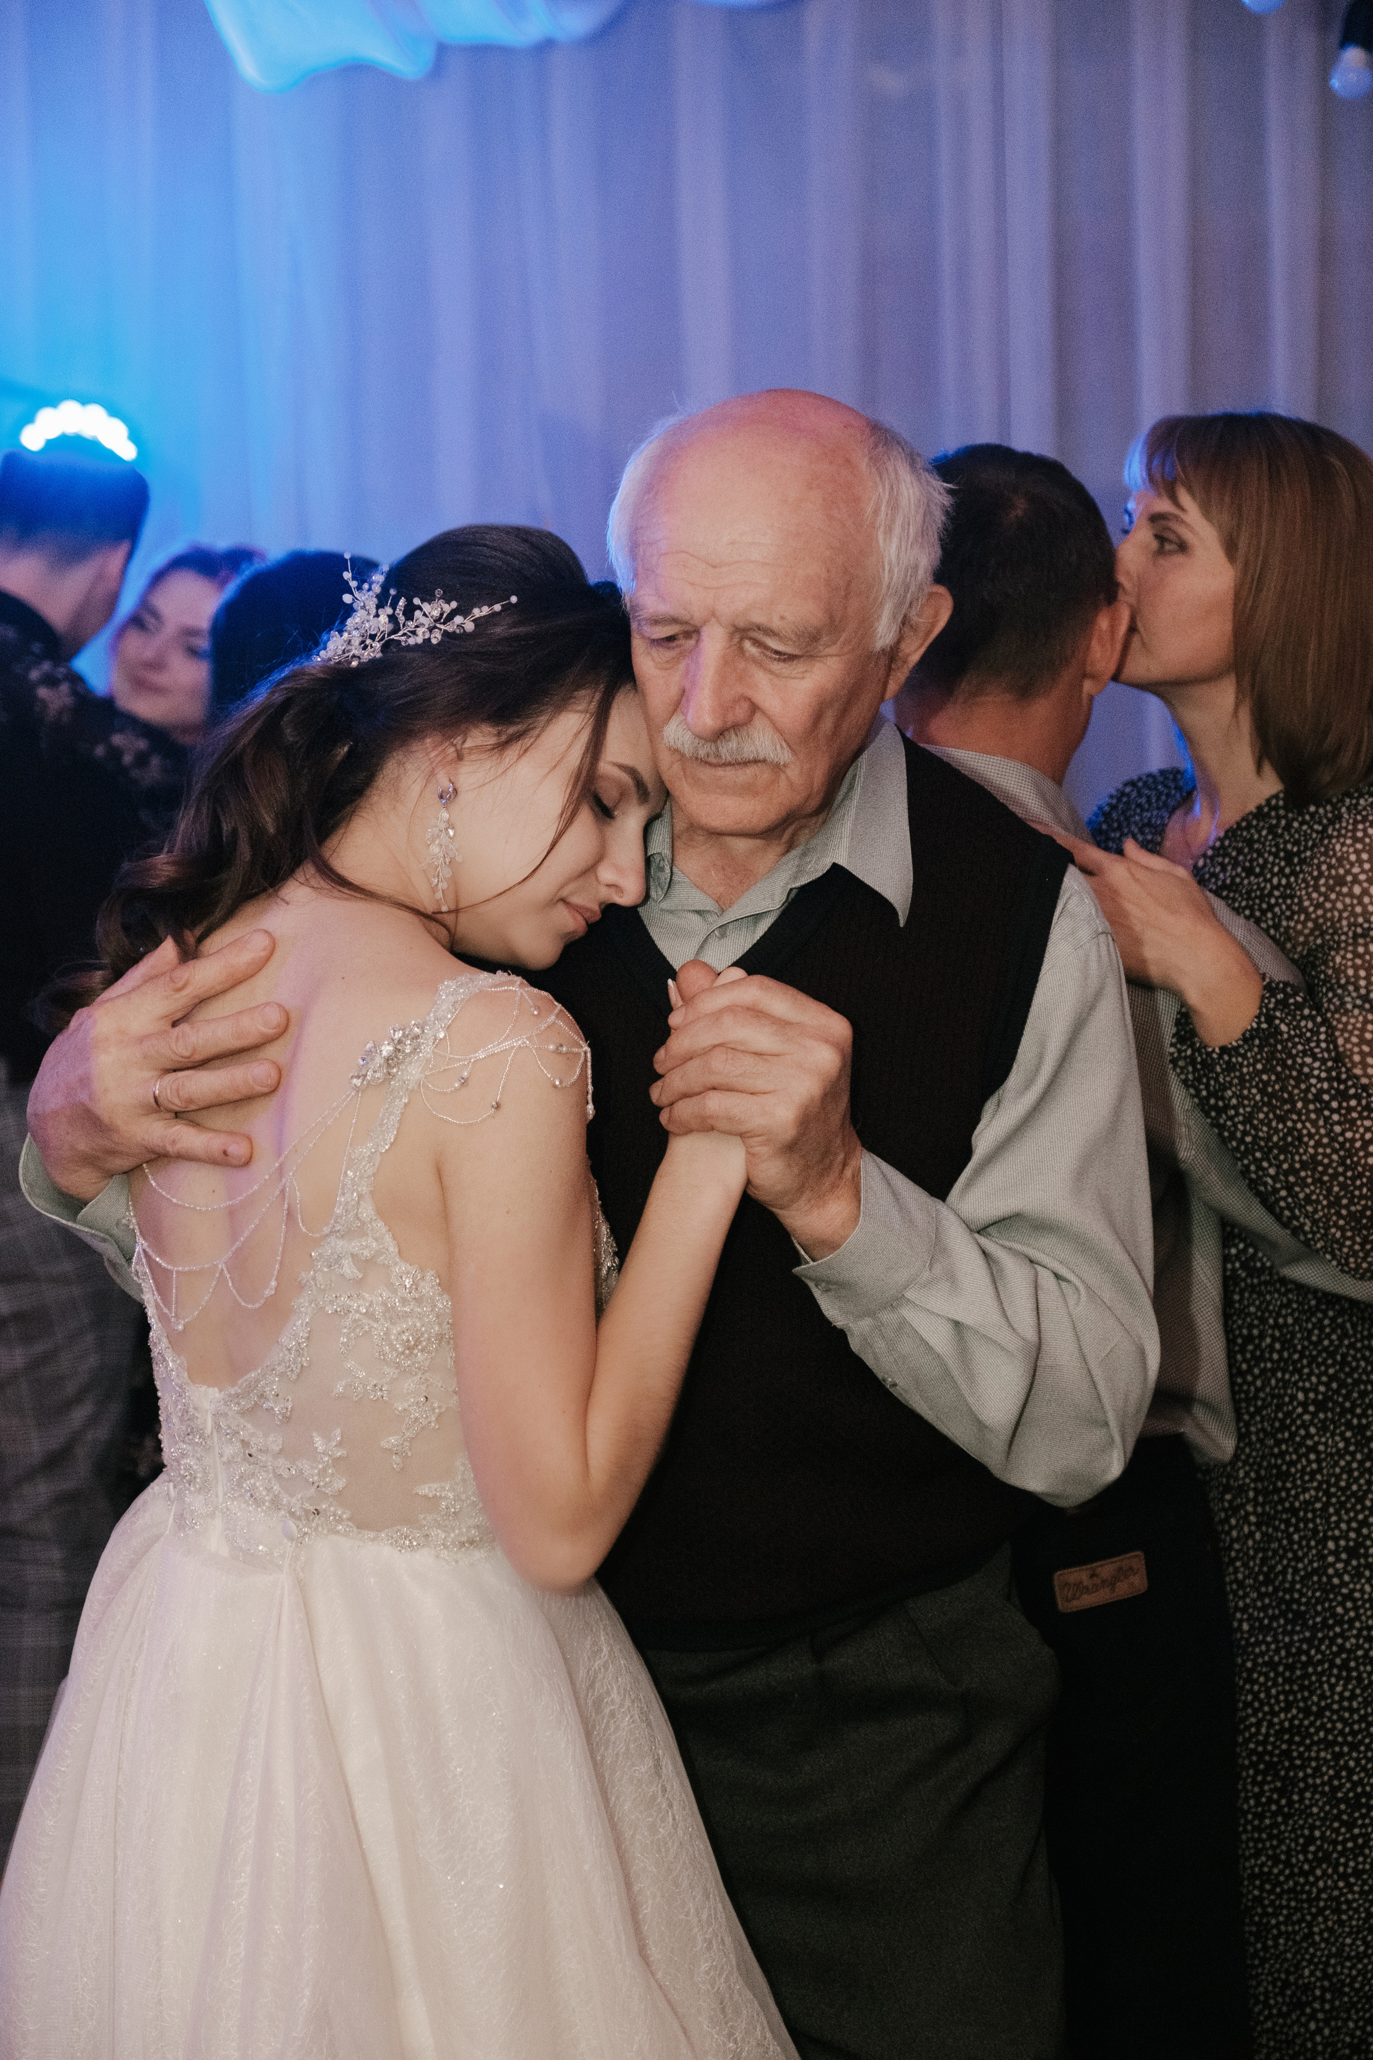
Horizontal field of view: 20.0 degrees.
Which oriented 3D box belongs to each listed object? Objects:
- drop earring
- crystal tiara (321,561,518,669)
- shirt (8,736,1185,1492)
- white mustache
[{"bbox_3d":[-0.126,-0.097,2.030,0.018,0.070,0.012,2,3,14],"label":"drop earring"},{"bbox_3d":[-0.143,-0.219,2.060,0.110,0.045,0.045,-16,-18,20],"label":"crystal tiara"},{"bbox_3d":[-0.007,0.096,2.143,0.534,0.534,0.506,1,4,18],"label":"shirt"},{"bbox_3d":[0.022,-0.156,2.085,0.075,0.026,0.028,9,19,22],"label":"white mustache"}]

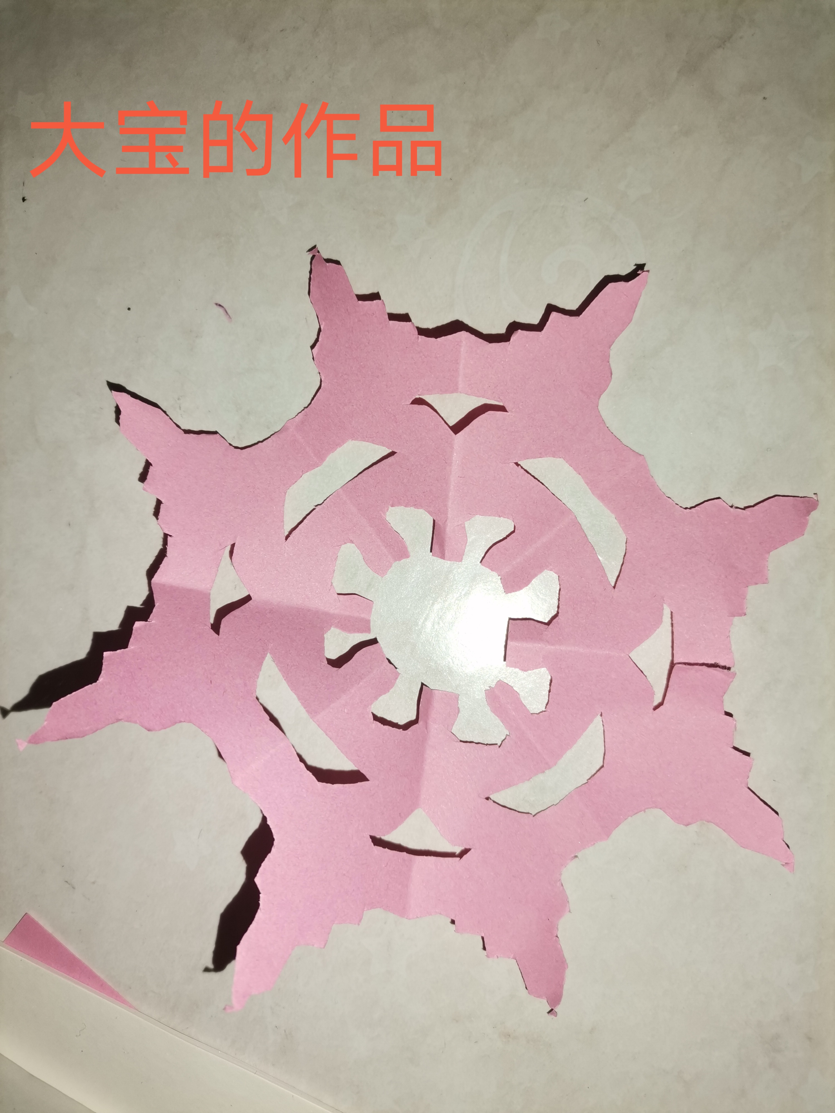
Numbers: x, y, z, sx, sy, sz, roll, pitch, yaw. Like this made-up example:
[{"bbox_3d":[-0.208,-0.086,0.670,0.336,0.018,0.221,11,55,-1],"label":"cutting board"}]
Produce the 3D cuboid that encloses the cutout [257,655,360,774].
[{"bbox_3d":[-0.032,0.046,0.230,0.011,0.002,0.042,-38,87,0],"label":"cutout"}]

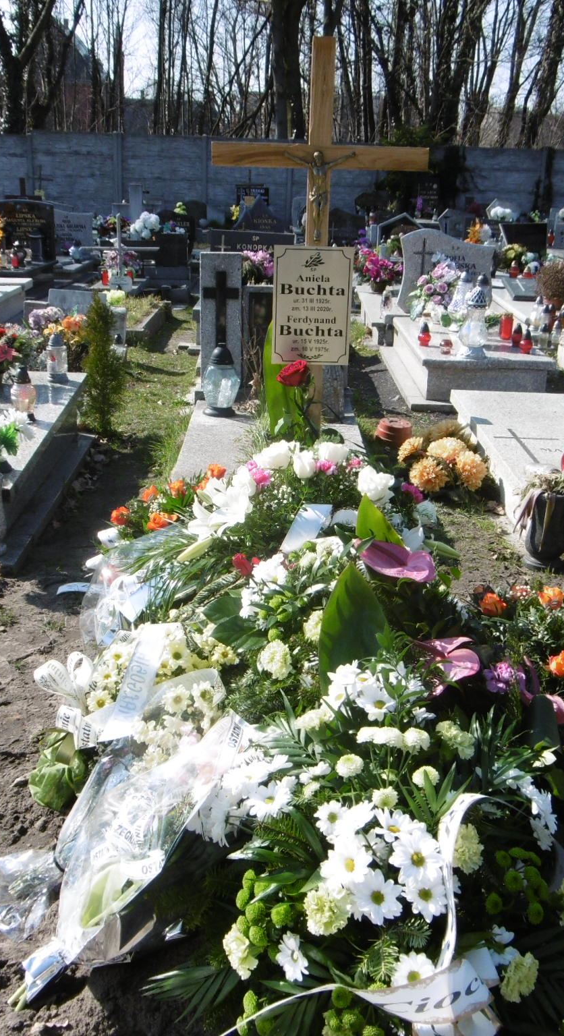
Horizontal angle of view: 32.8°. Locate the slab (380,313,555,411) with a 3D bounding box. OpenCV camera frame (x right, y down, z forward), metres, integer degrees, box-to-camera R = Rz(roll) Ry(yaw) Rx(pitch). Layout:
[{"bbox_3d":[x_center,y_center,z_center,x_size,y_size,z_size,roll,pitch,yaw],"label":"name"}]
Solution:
[{"bbox_3d":[1.342,-1.196,7.175,0.970,0.360,2.100,1,20,0],"label":"slab"}]

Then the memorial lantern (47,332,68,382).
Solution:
[{"bbox_3d":[-1.149,-0.825,4.888,0.105,0.240,0.105,1,20,0],"label":"memorial lantern"}]

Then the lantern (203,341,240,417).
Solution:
[{"bbox_3d":[-0.329,-0.753,5.171,0.200,0.385,0.200,1,20,-2],"label":"lantern"}]

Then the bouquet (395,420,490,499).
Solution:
[{"bbox_3d":[0.767,-0.271,4.654,0.440,0.270,0.420,1,20,0],"label":"bouquet"}]

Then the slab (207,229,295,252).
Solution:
[{"bbox_3d":[-0.300,-2.678,9.931,0.850,0.570,0.130,1,20,0],"label":"slab"}]

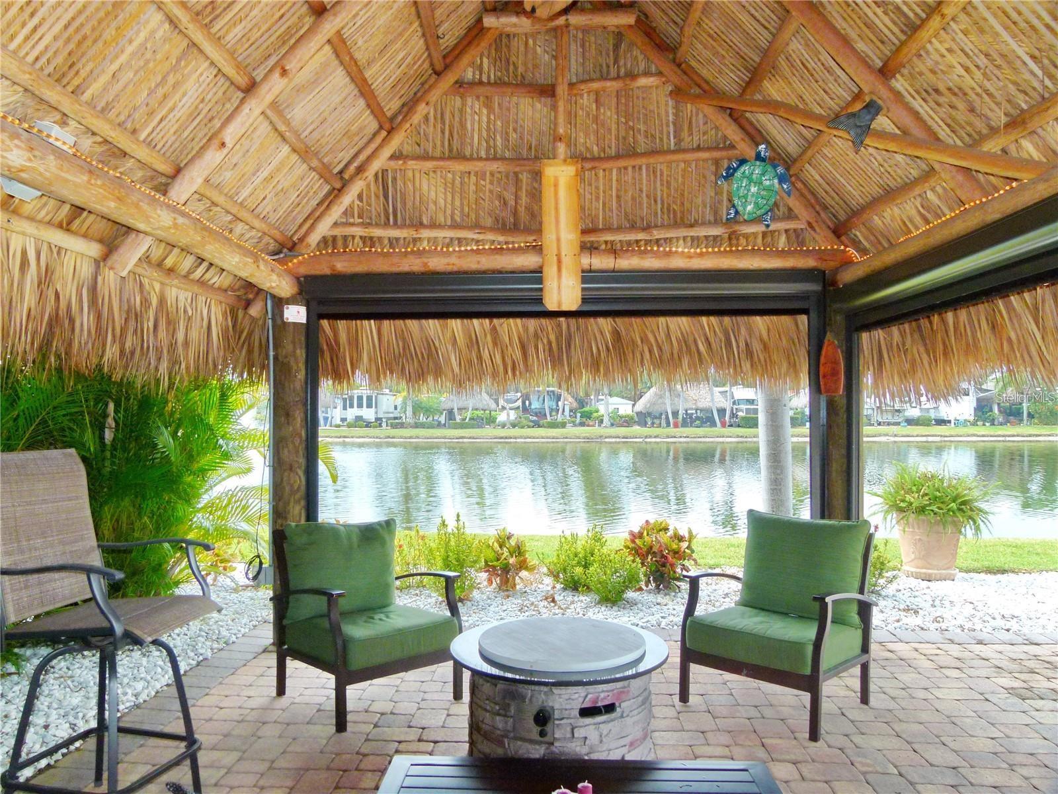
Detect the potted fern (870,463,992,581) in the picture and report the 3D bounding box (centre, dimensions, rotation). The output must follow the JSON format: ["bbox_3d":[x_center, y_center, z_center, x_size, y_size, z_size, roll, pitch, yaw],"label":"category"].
[{"bbox_3d":[3.742,1.139,7.107,1.080,1.060,1.080,0,-2,0],"label":"potted fern"}]

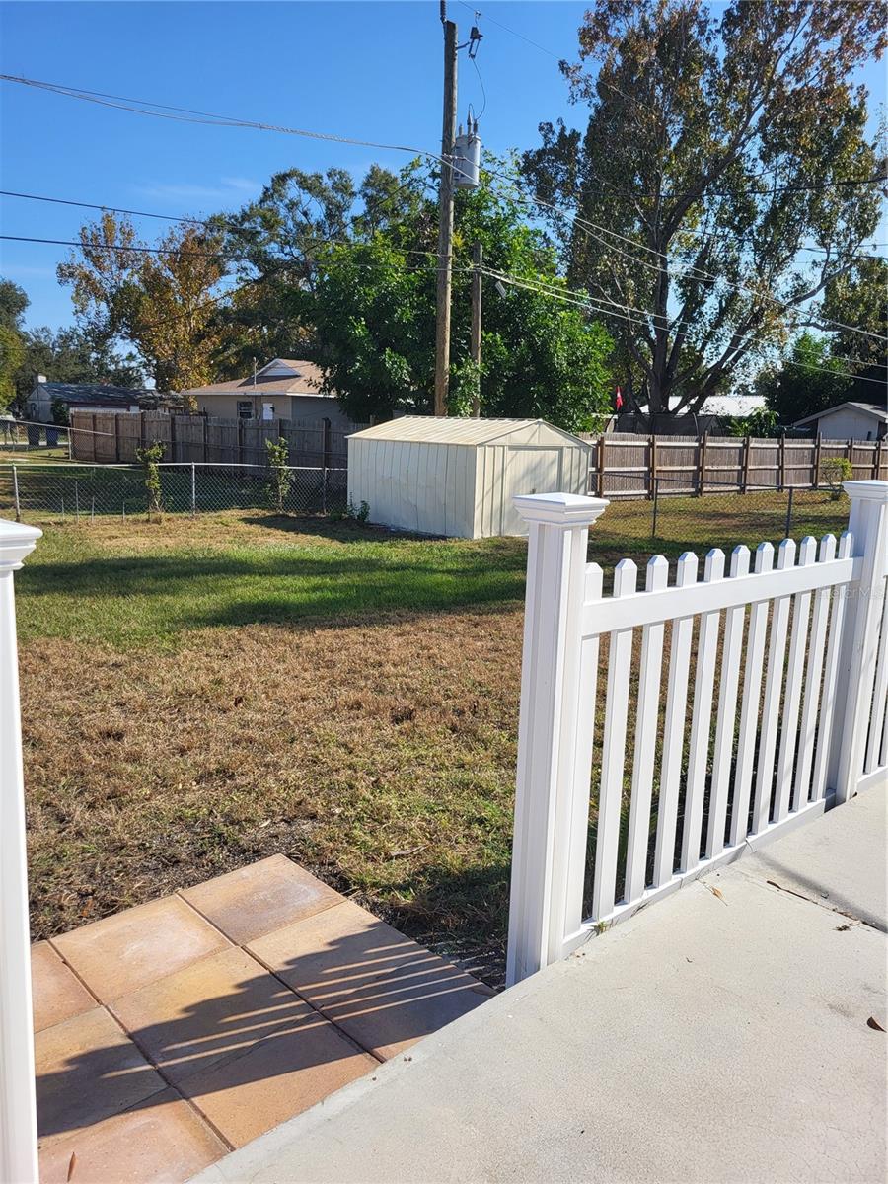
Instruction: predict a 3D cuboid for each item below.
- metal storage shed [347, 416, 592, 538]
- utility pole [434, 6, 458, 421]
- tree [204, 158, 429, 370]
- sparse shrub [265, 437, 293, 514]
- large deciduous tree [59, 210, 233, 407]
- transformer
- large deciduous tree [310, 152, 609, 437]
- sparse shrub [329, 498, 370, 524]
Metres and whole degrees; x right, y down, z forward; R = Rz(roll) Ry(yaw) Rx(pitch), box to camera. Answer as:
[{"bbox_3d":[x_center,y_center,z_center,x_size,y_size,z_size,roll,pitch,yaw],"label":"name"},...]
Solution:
[{"bbox_3d":[0.437,-2.409,17.936,3.099,2.141,4.016,-6,13,-40],"label":"metal storage shed"},{"bbox_3d":[0.018,-7.317,20.339,0.340,10.940,0.340,1,10,0],"label":"utility pole"},{"bbox_3d":[-5.879,-12.797,41.444,10.679,13.199,9.611,2,10,0],"label":"tree"},{"bbox_3d":[-3.584,-2.525,19.291,0.604,1.626,0.543,2,10,0],"label":"sparse shrub"},{"bbox_3d":[-14.904,-12.828,44.539,8.547,11.574,8.120,2,10,0],"label":"large deciduous tree"},{"bbox_3d":[0.563,-9.777,19.902,0.596,1.374,0.600,2,10,0],"label":"transformer"},{"bbox_3d":[0.294,-7.419,25.092,8.627,8.910,7.764,2,10,0],"label":"large deciduous tree"},{"bbox_3d":[-1.911,-1.695,18.167,0.836,0.496,0.550,2,10,0],"label":"sparse shrub"}]

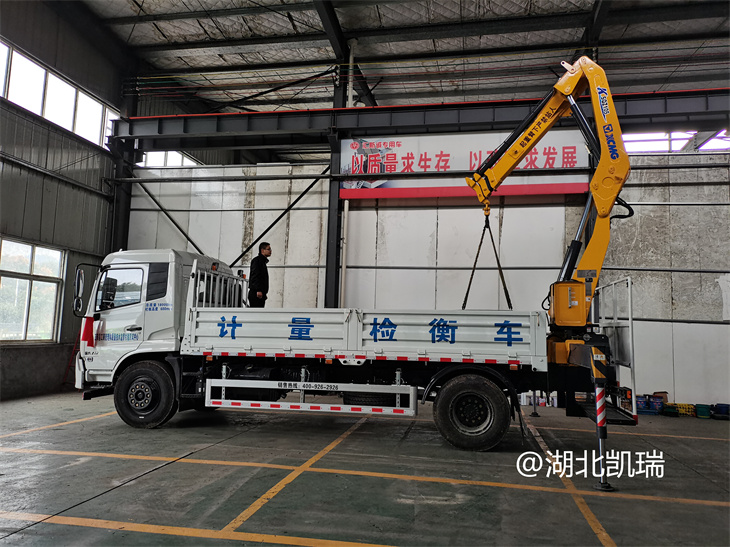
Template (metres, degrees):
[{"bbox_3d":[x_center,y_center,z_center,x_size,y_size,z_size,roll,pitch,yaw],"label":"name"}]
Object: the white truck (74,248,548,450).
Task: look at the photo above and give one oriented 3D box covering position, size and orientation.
[{"bbox_3d":[-0.873,1.121,9.212,7.300,2.850,2.540,0,-6,11],"label":"white truck"}]

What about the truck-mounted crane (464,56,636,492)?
[{"bbox_3d":[2.861,-0.474,8.676,2.500,6.050,5.500,0,-6,11],"label":"truck-mounted crane"}]

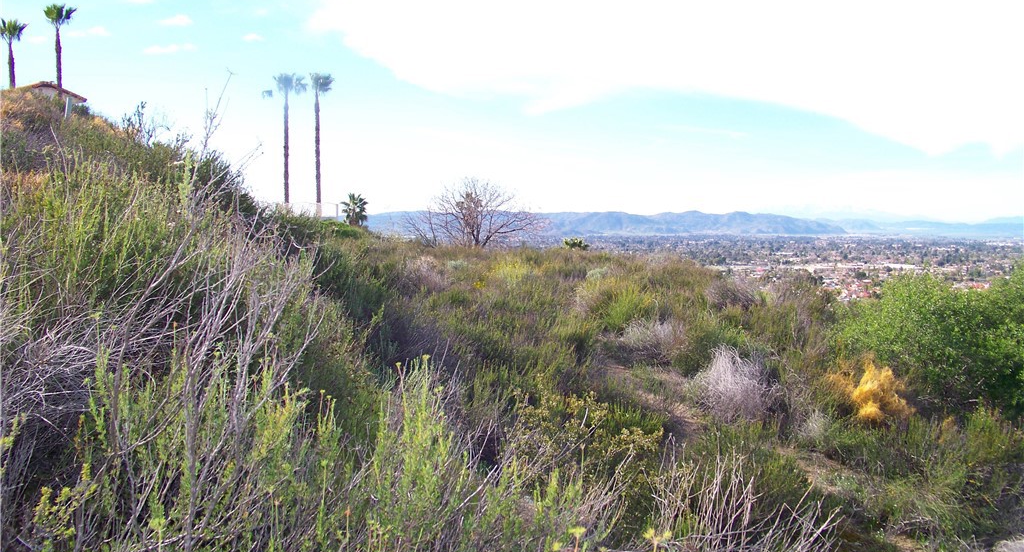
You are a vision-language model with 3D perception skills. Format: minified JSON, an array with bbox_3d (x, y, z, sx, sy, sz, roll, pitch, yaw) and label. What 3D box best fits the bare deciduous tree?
[{"bbox_3d":[-1.414,-2.581,40.000,5.655,2.991,4.800,0,3,-2],"label":"bare deciduous tree"}]

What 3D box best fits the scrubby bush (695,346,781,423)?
[{"bbox_3d":[2.772,1.334,12.000,1.025,0.906,1.000,1,3,13],"label":"scrubby bush"}]

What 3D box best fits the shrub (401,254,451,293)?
[{"bbox_3d":[-1.949,-0.056,22.000,1.093,0.831,1.050,0,3,-5],"label":"shrub"}]

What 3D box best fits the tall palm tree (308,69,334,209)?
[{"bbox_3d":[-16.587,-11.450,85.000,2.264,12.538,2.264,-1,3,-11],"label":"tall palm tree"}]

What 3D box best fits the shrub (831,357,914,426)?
[{"bbox_3d":[4.136,1.325,11.200,0.935,0.779,0.900,1,3,20],"label":"shrub"}]

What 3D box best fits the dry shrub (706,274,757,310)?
[{"bbox_3d":[5.372,0.406,24.000,1.240,0.859,1.150,1,3,13],"label":"dry shrub"}]

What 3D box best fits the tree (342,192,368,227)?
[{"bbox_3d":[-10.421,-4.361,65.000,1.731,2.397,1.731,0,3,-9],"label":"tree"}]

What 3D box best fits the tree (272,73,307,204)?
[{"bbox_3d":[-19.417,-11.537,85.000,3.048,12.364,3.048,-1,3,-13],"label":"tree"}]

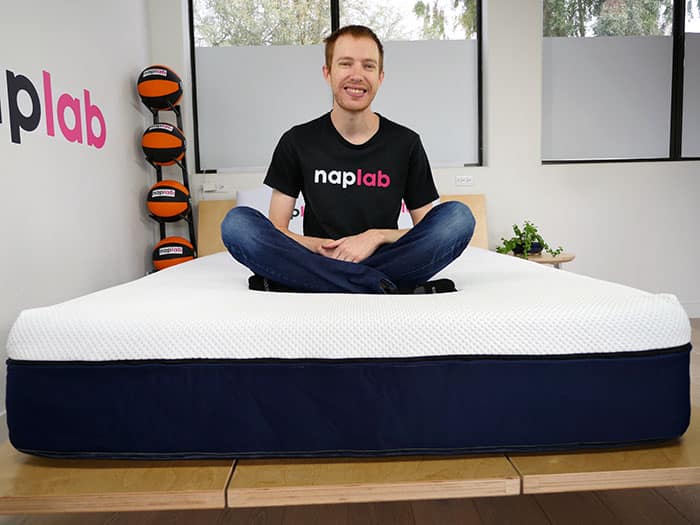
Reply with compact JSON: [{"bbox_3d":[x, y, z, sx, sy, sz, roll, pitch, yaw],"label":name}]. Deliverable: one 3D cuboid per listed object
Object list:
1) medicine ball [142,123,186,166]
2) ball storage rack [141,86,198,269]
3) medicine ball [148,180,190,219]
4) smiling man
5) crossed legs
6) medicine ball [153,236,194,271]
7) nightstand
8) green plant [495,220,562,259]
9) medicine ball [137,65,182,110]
[{"bbox_3d":[-1.044,-0.666,2.954,0.235,0.235,0.235,-2,6,-1],"label":"medicine ball"},{"bbox_3d":[-1.007,-0.237,3.058,0.280,1.427,0.360,-2,6,-1],"label":"ball storage rack"},{"bbox_3d":[-1.030,-0.349,2.986,0.230,0.230,0.230,-2,6,-1],"label":"medicine ball"},{"bbox_3d":[-0.012,-0.296,1.629,0.760,0.781,0.500,-2,6,-1],"label":"smiling man"},{"bbox_3d":[-0.004,-0.044,1.634,0.760,0.280,0.480,-2,6,-1],"label":"crossed legs"},{"bbox_3d":[-1.014,-0.033,3.018,0.228,0.228,0.228,-2,6,-1],"label":"medicine ball"},{"bbox_3d":[1.062,0.199,3.000,0.450,0.457,0.450,-2,6,-1],"label":"nightstand"},{"bbox_3d":[1.026,-0.128,2.997,0.370,0.220,0.300,-2,6,-1],"label":"green plant"},{"bbox_3d":[-1.056,-0.970,2.923,0.237,0.237,0.237,-2,6,-1],"label":"medicine ball"}]

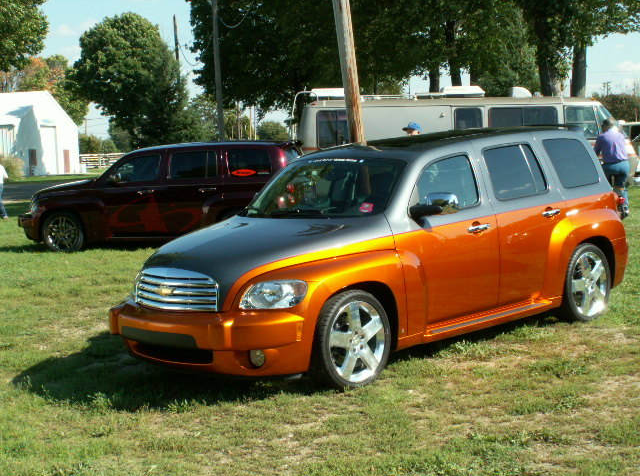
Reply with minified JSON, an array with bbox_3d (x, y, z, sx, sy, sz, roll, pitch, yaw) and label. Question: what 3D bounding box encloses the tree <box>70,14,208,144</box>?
[{"bbox_3d":[-13.161,-10.565,80.000,9.900,11.400,9.500,-2,5,-10],"label":"tree"}]

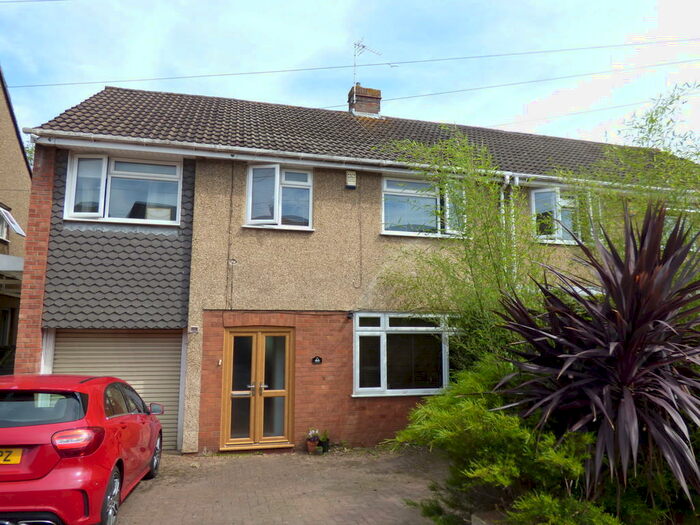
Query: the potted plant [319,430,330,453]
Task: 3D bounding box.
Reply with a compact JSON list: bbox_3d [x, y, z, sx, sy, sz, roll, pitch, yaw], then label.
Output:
[{"bbox_3d":[-0.430,3.052,7.920,0.182,0.369,0.182,2,-7,-14],"label":"potted plant"}]

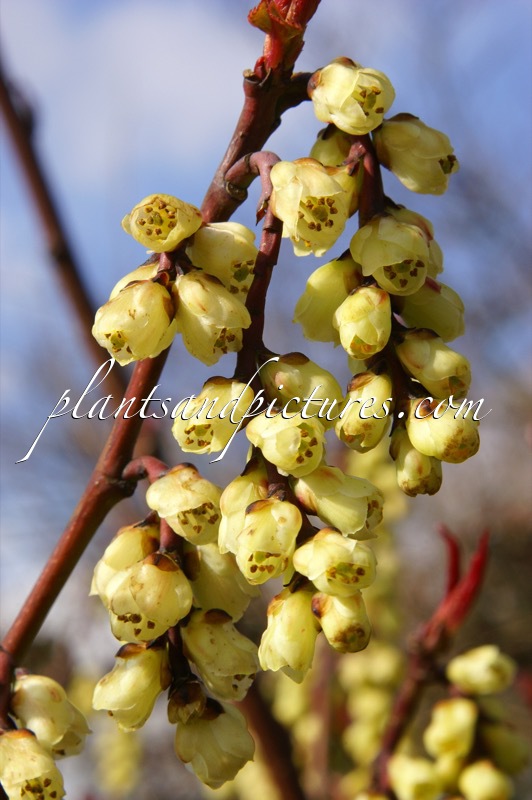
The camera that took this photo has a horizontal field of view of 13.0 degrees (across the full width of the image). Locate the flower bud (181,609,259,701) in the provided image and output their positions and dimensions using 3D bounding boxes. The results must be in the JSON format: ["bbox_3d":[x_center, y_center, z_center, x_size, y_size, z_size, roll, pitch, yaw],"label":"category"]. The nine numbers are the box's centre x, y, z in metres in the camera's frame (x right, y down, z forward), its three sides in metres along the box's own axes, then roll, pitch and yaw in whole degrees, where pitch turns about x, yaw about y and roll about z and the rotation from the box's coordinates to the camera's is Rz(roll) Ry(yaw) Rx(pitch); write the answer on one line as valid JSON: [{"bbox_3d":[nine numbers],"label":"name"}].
[{"bbox_3d":[-0.005,0.030,0.275,0.008,0.010,0.008,-38,-22,22],"label":"flower bud"}]

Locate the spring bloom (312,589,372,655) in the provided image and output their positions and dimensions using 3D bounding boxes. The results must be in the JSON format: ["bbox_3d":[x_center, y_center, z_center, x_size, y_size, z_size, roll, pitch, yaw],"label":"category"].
[{"bbox_3d":[0.009,0.026,0.273,0.006,0.008,0.006,4,-49,-46],"label":"spring bloom"}]

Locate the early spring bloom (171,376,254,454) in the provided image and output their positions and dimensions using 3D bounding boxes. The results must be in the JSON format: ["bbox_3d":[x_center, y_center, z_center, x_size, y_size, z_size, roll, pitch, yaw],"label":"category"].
[{"bbox_3d":[-0.006,0.002,0.252,0.008,0.009,0.008,-4,-43,24],"label":"early spring bloom"}]

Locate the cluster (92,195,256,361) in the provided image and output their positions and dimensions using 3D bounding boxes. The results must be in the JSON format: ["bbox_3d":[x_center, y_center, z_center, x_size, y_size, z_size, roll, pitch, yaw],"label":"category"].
[{"bbox_3d":[-0.011,-0.015,0.290,0.020,0.021,0.017,0,-5,0],"label":"cluster"}]

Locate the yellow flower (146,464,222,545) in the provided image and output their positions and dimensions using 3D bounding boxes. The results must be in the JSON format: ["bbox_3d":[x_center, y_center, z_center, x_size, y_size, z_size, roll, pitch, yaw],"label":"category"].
[{"bbox_3d":[-0.009,0.012,0.271,0.008,0.008,0.009,2,37,-34],"label":"yellow flower"}]

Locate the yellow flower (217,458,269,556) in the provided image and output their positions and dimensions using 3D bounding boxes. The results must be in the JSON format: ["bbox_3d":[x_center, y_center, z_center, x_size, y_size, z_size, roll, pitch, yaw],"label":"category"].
[{"bbox_3d":[-0.002,0.013,0.290,0.008,0.011,0.008,18,6,0],"label":"yellow flower"}]

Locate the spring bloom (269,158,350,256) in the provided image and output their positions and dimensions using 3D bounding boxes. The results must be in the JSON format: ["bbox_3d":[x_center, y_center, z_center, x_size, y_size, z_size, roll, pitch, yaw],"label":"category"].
[{"bbox_3d":[0.005,-0.023,0.275,0.009,0.009,0.009,10,24,-4],"label":"spring bloom"}]

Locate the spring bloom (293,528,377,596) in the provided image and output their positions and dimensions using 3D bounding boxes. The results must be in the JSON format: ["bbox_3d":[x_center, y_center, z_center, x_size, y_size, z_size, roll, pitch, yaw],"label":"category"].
[{"bbox_3d":[0.008,0.019,0.273,0.008,0.008,0.009,3,32,-27],"label":"spring bloom"}]

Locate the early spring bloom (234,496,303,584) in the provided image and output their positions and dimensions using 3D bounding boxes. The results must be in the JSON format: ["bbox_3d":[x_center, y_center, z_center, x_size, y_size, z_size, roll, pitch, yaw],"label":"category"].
[{"bbox_3d":[0.000,0.016,0.273,0.008,0.009,0.008,0,-43,-5],"label":"early spring bloom"}]

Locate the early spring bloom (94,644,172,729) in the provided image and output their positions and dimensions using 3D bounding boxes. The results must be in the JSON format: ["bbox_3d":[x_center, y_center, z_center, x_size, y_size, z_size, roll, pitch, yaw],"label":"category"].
[{"bbox_3d":[-0.016,0.034,0.276,0.008,0.010,0.008,31,-9,-3],"label":"early spring bloom"}]

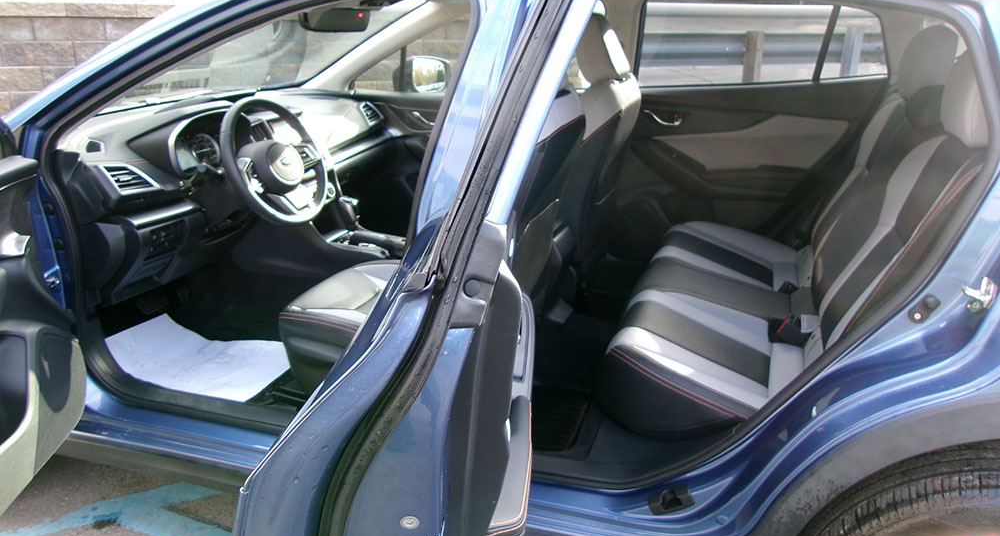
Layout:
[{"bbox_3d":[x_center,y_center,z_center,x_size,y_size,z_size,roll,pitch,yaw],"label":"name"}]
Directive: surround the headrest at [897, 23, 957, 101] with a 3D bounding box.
[{"bbox_3d":[1.185,-0.562,2.141,0.130,0.210,0.270,7,20,20],"label":"headrest"}]

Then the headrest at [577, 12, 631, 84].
[{"bbox_3d":[0.345,-0.681,2.430,0.110,0.200,0.260,-9,14,24],"label":"headrest"}]

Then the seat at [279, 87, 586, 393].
[{"bbox_3d":[-0.165,-0.111,2.007,0.800,0.920,0.520,7,20,20],"label":"seat"}]

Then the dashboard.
[{"bbox_3d":[-0.863,-0.329,2.635,0.550,0.520,1.420,7,20,20],"label":"dashboard"}]

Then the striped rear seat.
[{"bbox_3d":[0.799,-0.148,2.022,0.860,0.890,1.260,7,20,20],"label":"striped rear seat"}]

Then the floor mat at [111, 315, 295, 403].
[{"bbox_3d":[-0.912,0.266,2.395,0.640,0.050,0.420,7,20,20],"label":"floor mat"}]

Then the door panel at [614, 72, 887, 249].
[{"bbox_3d":[0.837,-0.334,2.752,0.900,0.660,0.130,7,20,20],"label":"door panel"}]

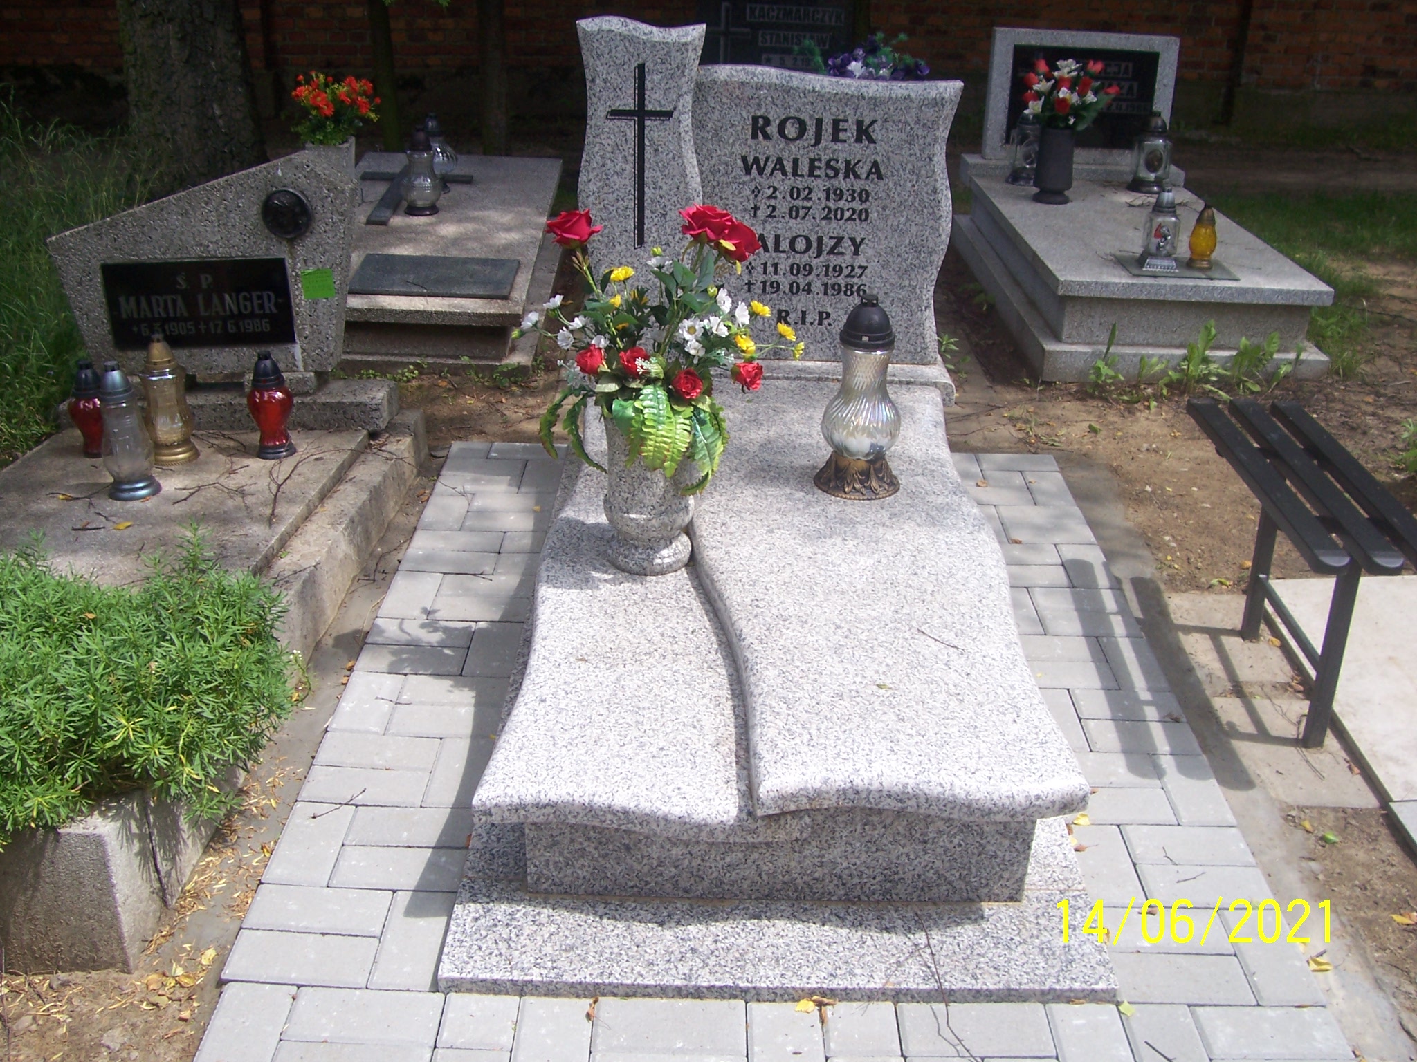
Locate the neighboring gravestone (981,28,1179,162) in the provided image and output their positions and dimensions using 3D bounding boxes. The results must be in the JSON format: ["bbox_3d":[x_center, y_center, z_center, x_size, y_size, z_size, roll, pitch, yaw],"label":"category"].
[{"bbox_3d":[1.377,-1.603,5.133,0.675,0.455,0.075,3,24,2],"label":"neighboring gravestone"}]

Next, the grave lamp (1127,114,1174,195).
[{"bbox_3d":[1.640,-1.413,5.174,0.140,0.295,0.130,7,26,10],"label":"grave lamp"}]

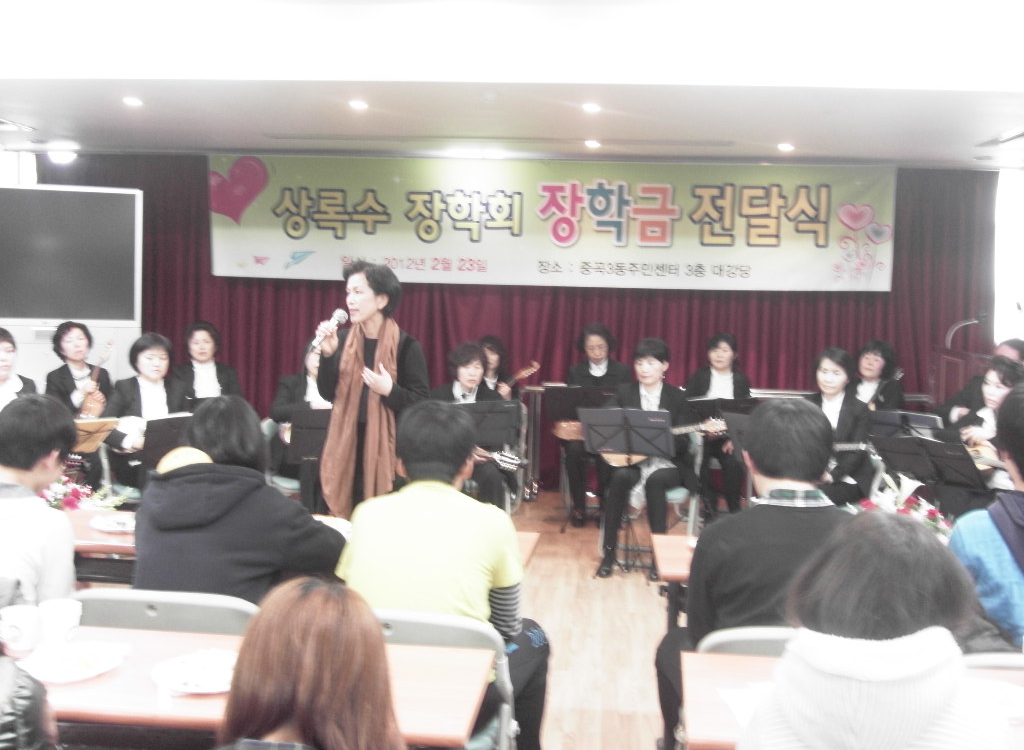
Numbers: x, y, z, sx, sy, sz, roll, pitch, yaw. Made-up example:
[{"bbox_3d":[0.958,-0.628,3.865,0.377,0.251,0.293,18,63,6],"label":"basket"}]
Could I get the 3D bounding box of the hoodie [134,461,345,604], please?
[{"bbox_3d":[-0.749,0.545,2.900,0.540,0.600,0.480,2,6,7],"label":"hoodie"}]

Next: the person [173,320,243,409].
[{"bbox_3d":[-1.989,0.267,6.698,0.470,1.240,0.700,-1,7,-16],"label":"person"}]

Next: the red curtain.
[{"bbox_3d":[-0.116,-0.371,7.695,7.099,2.400,0.200,2,5,5],"label":"red curtain"}]

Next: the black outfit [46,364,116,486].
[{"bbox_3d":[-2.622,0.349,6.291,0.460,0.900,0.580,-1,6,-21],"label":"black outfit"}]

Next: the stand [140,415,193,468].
[{"bbox_3d":[-1.566,0.638,4.950,0.480,0.920,0.400,-1,6,-27],"label":"stand"}]

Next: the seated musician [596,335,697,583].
[{"bbox_3d":[0.742,0.420,5.633,0.480,1.230,0.680,3,5,18],"label":"seated musician"}]

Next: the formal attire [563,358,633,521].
[{"bbox_3d":[0.563,0.419,6.900,0.480,1.040,0.660,2,6,7],"label":"formal attire"}]

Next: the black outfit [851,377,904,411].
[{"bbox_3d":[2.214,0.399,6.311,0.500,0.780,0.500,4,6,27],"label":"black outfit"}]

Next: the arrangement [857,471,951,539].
[{"bbox_3d":[1.191,0.428,3.150,0.360,0.280,0.280,1,5,0],"label":"arrangement"}]

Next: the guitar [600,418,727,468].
[{"bbox_3d":[0.809,0.318,5.530,0.672,0.220,0.110,-11,-16,9],"label":"guitar"}]

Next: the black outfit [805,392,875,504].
[{"bbox_3d":[1.651,0.535,5.317,0.500,0.860,0.620,4,6,27],"label":"black outfit"}]

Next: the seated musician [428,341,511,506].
[{"bbox_3d":[-0.240,0.444,5.720,0.520,1.220,0.700,1,6,0],"label":"seated musician"}]

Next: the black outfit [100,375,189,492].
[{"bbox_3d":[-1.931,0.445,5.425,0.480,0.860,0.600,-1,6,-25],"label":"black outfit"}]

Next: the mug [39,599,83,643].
[{"bbox_3d":[-1.047,0.581,2.400,0.094,0.090,0.094,1,6,0],"label":"mug"}]

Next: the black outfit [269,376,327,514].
[{"bbox_3d":[-1.103,0.467,5.617,0.470,0.900,0.620,0,5,-12],"label":"black outfit"}]

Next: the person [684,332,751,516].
[{"bbox_3d":[1.349,0.319,6.828,0.470,1.220,0.680,2,7,13],"label":"person"}]

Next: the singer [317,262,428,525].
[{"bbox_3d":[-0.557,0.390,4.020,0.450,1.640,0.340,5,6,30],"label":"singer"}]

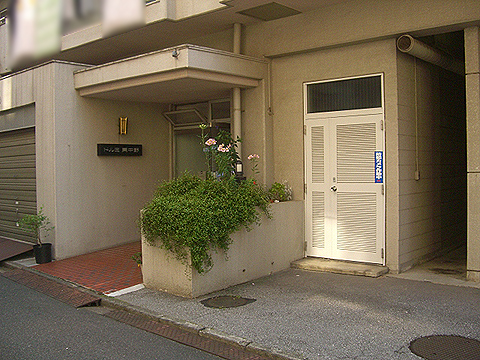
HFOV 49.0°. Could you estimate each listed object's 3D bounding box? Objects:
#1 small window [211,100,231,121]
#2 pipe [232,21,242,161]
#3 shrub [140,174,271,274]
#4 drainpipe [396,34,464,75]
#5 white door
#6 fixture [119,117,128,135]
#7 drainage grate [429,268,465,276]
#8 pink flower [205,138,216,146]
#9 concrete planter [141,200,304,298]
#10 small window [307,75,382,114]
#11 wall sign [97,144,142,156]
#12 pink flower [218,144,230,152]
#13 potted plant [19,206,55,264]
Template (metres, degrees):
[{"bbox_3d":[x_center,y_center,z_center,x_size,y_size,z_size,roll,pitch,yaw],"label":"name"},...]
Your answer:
[{"bbox_3d":[-0.330,-1.195,9.100,0.500,0.330,0.060,1,2,41],"label":"small window"},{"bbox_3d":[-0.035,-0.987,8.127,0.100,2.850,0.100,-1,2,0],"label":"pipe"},{"bbox_3d":[-0.410,0.465,6.735,0.970,1.060,1.530,0,2,40],"label":"shrub"},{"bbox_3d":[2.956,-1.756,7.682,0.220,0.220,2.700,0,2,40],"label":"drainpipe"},{"bbox_3d":[1.438,0.126,7.358,1.210,2.000,0.070,0,2,40],"label":"white door"},{"bbox_3d":[-2.038,-0.948,9.250,0.090,0.280,0.130,1,2,43],"label":"fixture"},{"bbox_3d":[2.747,1.238,7.009,0.420,0.030,0.320,0,2,38],"label":"drainage grate"},{"bbox_3d":[-0.381,-0.490,6.880,0.155,0.100,0.130,-1,1,0],"label":"pink flower"},{"bbox_3d":[-0.144,0.809,7.061,0.910,0.925,2.460,0,2,37],"label":"concrete planter"},{"bbox_3d":[1.429,-1.166,7.318,1.160,0.430,0.060,0,2,40],"label":"small window"},{"bbox_3d":[-2.037,-0.502,9.004,0.060,0.200,0.950,0,2,40],"label":"wall sign"},{"bbox_3d":[-0.206,-0.418,7.000,0.155,0.110,0.130,-1,1,0],"label":"pink flower"},{"bbox_3d":[-3.167,0.851,8.200,0.510,0.870,0.460,-1,2,-14],"label":"potted plant"}]

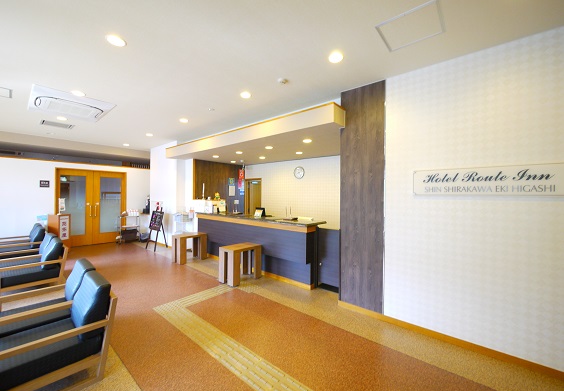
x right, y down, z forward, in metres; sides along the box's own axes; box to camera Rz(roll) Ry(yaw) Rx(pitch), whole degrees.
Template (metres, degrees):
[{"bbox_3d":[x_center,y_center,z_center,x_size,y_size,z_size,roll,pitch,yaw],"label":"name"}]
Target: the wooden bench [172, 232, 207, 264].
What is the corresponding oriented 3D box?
[{"bbox_3d":[-2.173,1.226,5.399,0.385,0.604,0.676,1,0,40],"label":"wooden bench"}]

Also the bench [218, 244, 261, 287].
[{"bbox_3d":[-0.753,1.235,4.207,0.400,0.611,0.663,1,0,40],"label":"bench"}]

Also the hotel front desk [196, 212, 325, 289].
[{"bbox_3d":[-0.655,1.003,4.985,3.347,1.071,0.760,1,0,40],"label":"hotel front desk"}]

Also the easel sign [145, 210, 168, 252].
[{"bbox_3d":[-3.504,0.914,6.513,0.721,1.205,0.484,1,0,40],"label":"easel sign"}]

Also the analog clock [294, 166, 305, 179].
[{"bbox_3d":[0.447,-0.604,6.061,0.340,0.340,0.050,1,0,40],"label":"analog clock"}]

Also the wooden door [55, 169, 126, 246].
[{"bbox_3d":[-5.750,0.369,6.984,0.089,2.263,1.696,1,0,40],"label":"wooden door"}]

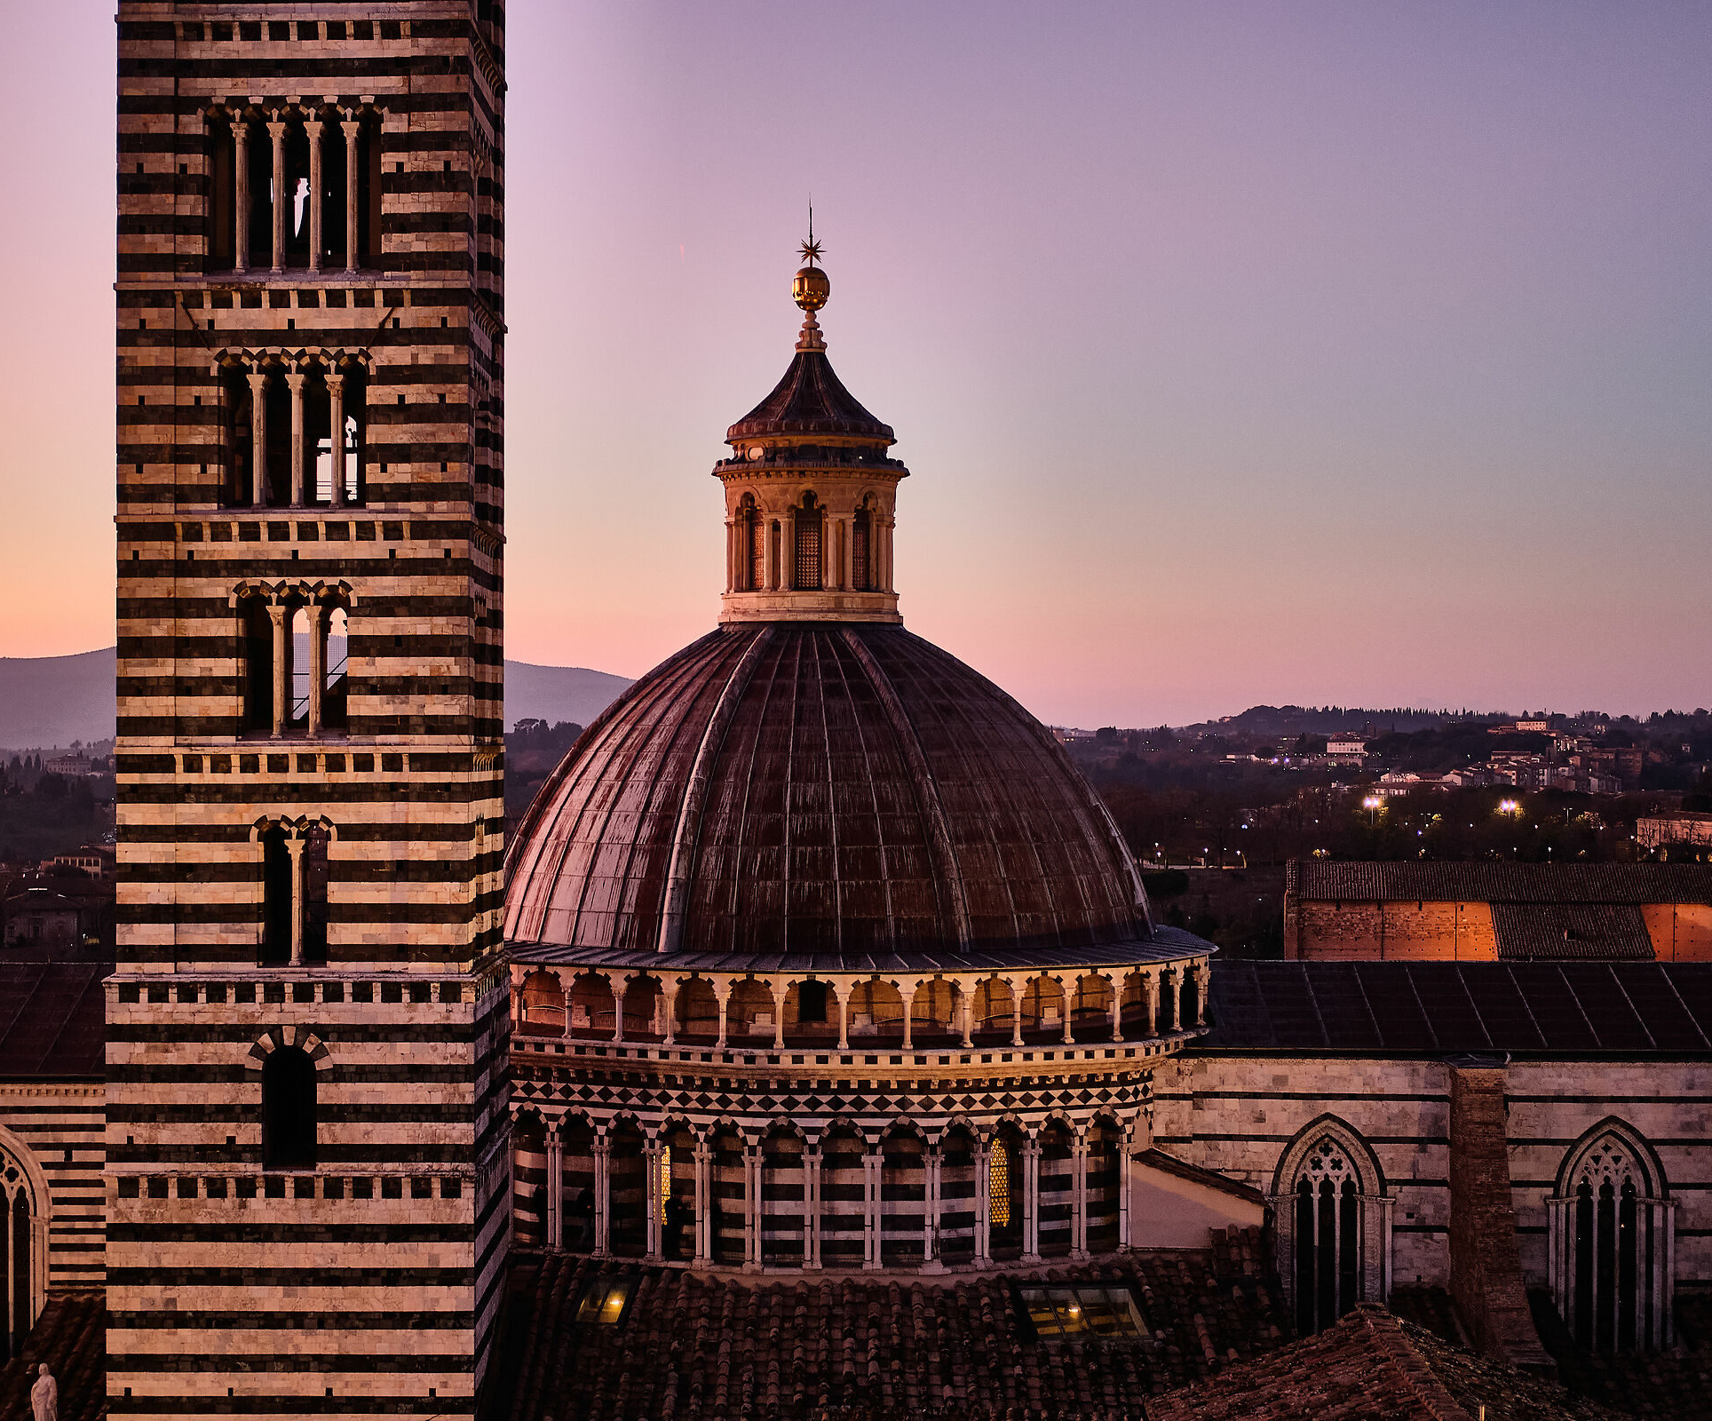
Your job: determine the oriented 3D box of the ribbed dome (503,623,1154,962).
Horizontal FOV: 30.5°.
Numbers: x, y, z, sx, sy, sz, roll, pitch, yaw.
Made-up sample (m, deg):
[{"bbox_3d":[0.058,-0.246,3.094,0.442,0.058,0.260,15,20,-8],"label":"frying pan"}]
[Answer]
[{"bbox_3d":[-1.040,1.950,85.000,18.400,8.500,18.200,0,0,0],"label":"ribbed dome"}]

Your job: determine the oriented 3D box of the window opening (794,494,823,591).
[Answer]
[{"bbox_3d":[-1.252,-4.440,82.800,0.800,2.550,0.350,0,0,0],"label":"window opening"}]

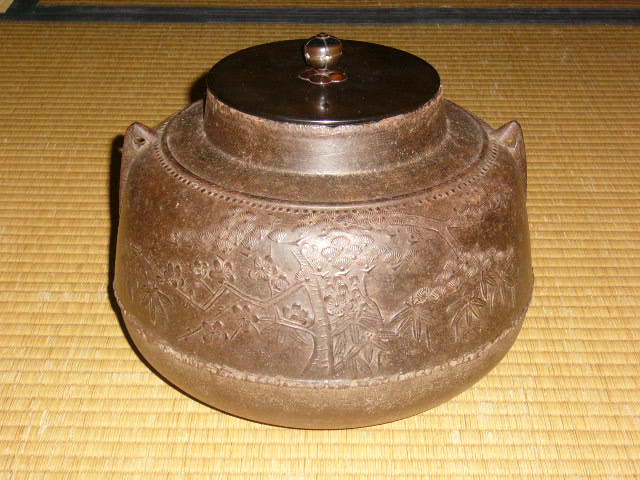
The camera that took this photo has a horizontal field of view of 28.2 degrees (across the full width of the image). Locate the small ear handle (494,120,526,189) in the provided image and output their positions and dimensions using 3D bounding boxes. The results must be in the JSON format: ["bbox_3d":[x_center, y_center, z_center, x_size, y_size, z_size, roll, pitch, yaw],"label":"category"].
[{"bbox_3d":[0.117,-0.051,0.784,0.023,0.048,0.017,0,28,0],"label":"small ear handle"}]

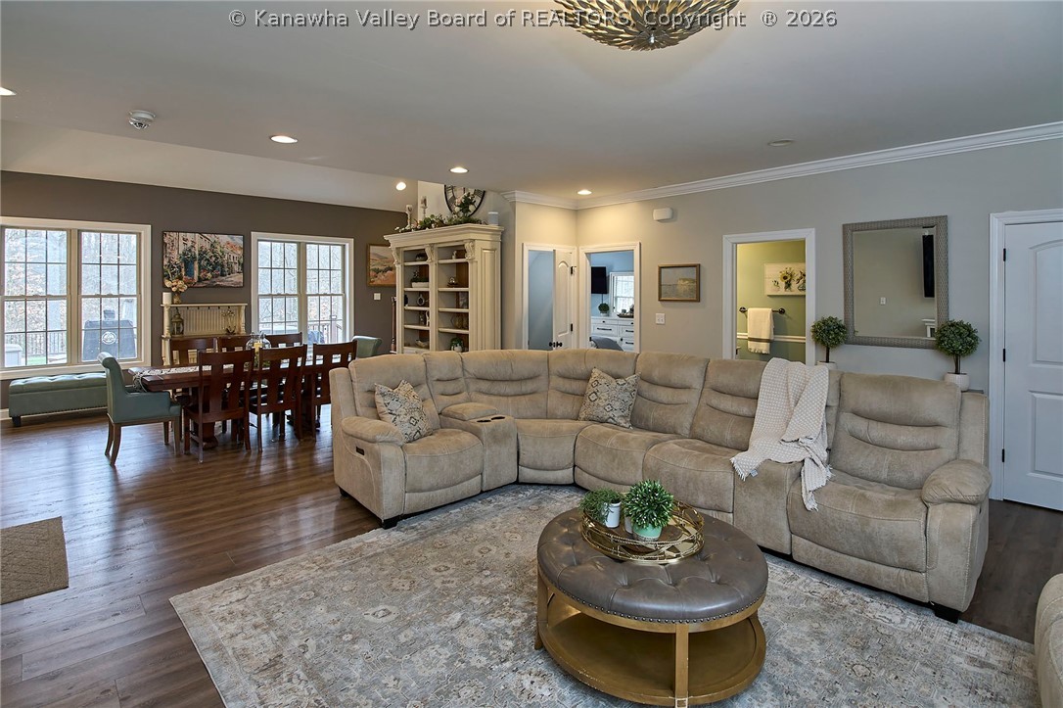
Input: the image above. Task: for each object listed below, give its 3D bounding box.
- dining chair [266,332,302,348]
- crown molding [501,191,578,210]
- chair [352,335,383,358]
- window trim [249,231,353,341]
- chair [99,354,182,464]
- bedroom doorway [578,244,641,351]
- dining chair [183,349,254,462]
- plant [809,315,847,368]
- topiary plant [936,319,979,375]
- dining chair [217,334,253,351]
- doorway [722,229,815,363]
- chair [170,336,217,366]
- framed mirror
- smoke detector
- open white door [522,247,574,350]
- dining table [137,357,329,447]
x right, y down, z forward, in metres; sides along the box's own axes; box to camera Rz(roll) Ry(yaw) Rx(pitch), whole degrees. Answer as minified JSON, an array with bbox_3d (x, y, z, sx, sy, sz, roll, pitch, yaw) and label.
[{"bbox_3d":[-3.177,0.277,6.560,0.471,1.045,0.533,-4,6,-41],"label":"dining chair"},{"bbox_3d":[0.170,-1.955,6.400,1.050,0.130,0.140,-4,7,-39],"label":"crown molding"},{"bbox_3d":[-2.200,0.315,6.060,0.640,0.990,0.580,-4,7,-40],"label":"chair"},{"bbox_3d":[-3.905,-0.998,8.677,1.722,2.081,0.133,-4,6,-40],"label":"window trim"},{"bbox_3d":[-3.770,0.472,4.810,0.640,0.990,0.580,-4,7,-40],"label":"chair"},{"bbox_3d":[1.000,-0.277,6.270,0.930,2.120,0.150,5,7,44],"label":"bedroom doorway"},{"bbox_3d":[-3.030,0.452,4.890,0.460,1.010,0.520,-5,7,-43],"label":"dining chair"},{"bbox_3d":[2.521,-0.073,4.274,0.318,0.502,0.318,4,6,43],"label":"plant"},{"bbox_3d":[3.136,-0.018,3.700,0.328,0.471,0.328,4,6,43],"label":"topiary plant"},{"bbox_3d":[-3.659,0.317,6.263,0.471,1.045,0.533,-4,6,-41],"label":"dining chair"},{"bbox_3d":[2.300,-0.106,4.910,0.881,2.163,0.154,4,6,43],"label":"doorway"},{"bbox_3d":[-3.770,0.353,5.680,0.460,1.010,0.520,-5,7,-43],"label":"chair"},{"bbox_3d":[2.983,-0.576,4.131,0.738,1.035,0.051,4,6,43],"label":"framed mirror"},{"bbox_3d":[-2.590,-1.555,3.330,0.145,0.075,0.145,-5,7,-44],"label":"smoke detector"},{"bbox_3d":[0.236,-0.235,6.017,0.902,2.152,0.154,-4,6,-40],"label":"open white door"},{"bbox_3d":[-3.198,0.498,5.832,2.204,0.789,0.974,-4,6,-41],"label":"dining table"}]

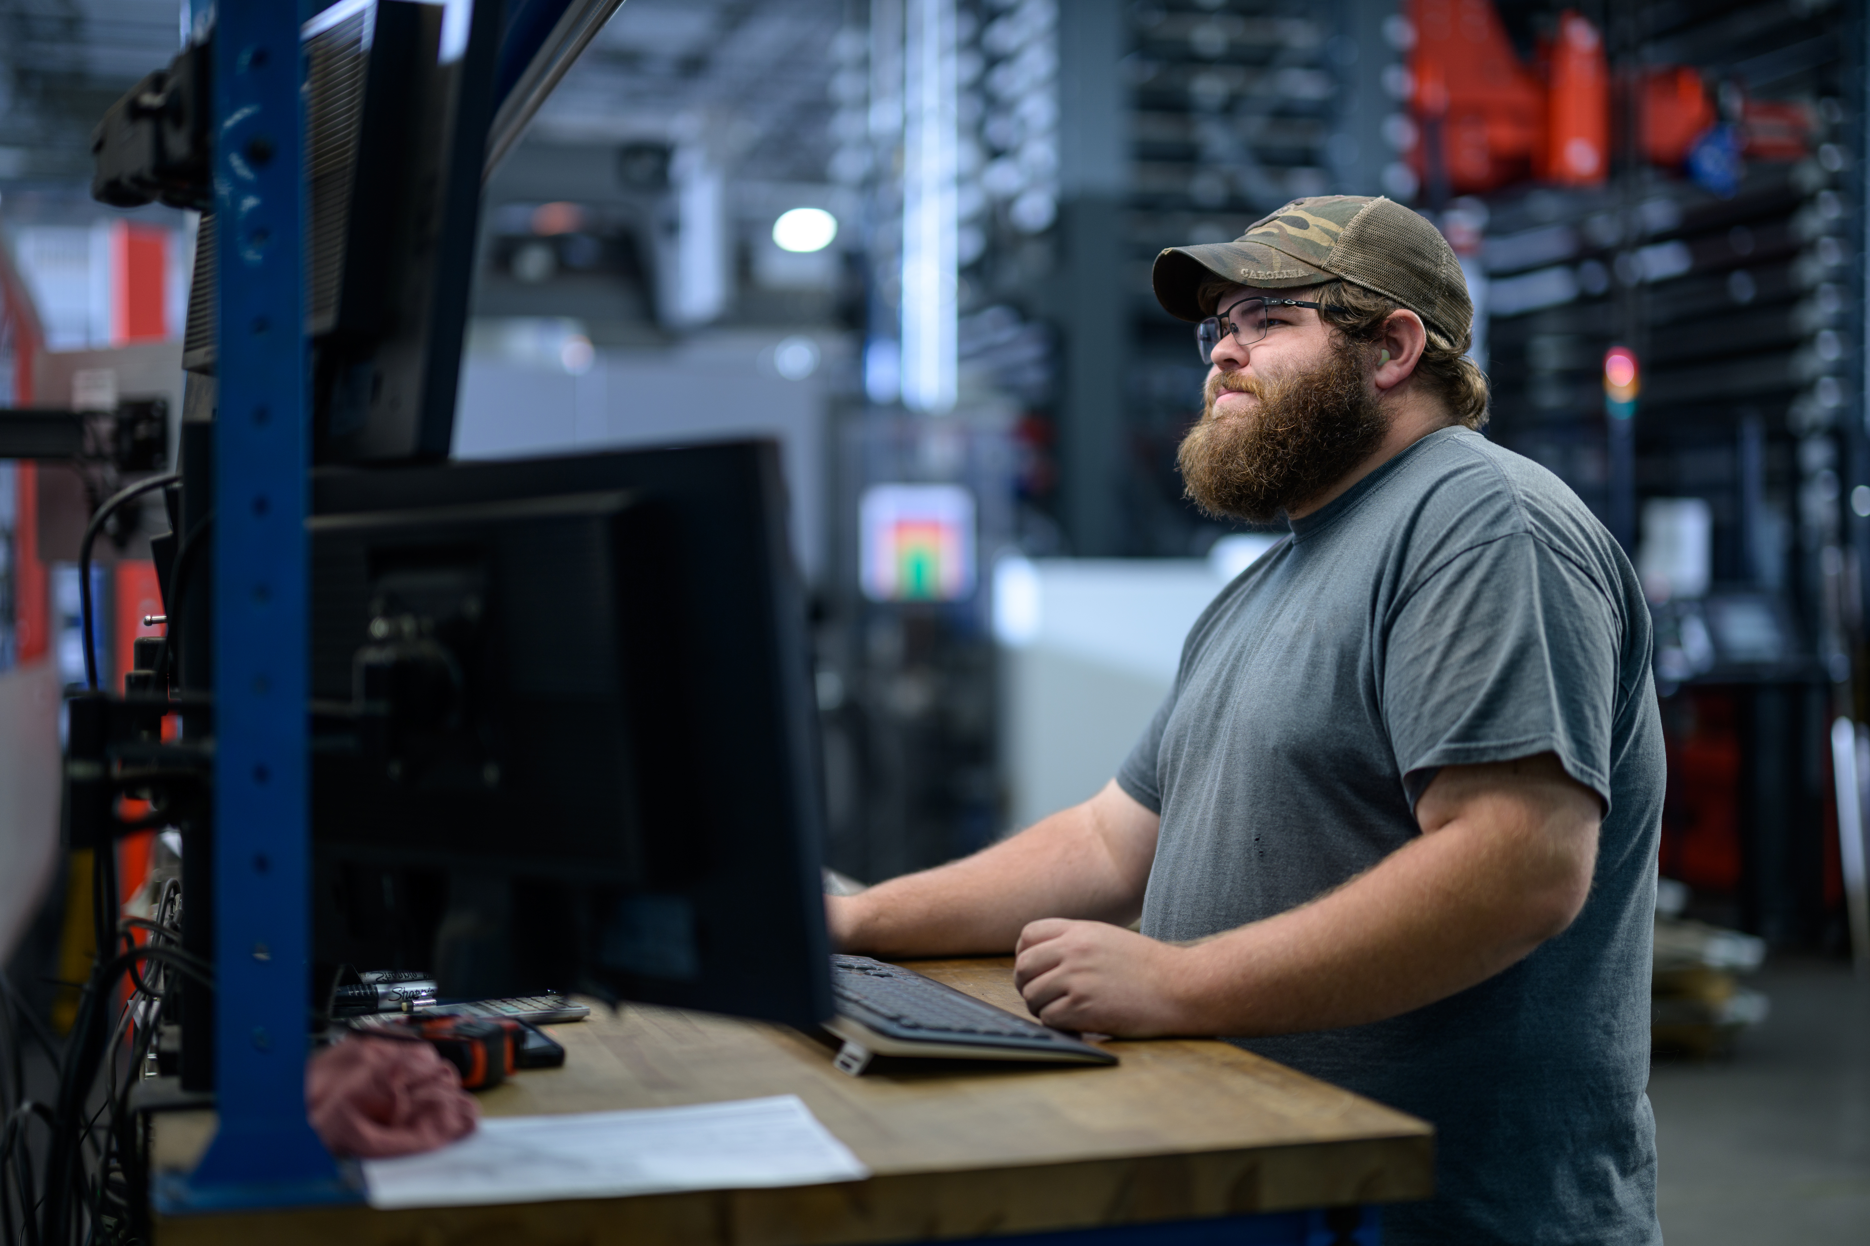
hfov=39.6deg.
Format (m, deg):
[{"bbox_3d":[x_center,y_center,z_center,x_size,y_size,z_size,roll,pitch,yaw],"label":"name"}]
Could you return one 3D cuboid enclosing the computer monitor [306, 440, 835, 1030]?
[{"bbox_3d":[-0.287,0.068,1.580,0.545,0.325,0.056,0,7,43],"label":"computer monitor"}]

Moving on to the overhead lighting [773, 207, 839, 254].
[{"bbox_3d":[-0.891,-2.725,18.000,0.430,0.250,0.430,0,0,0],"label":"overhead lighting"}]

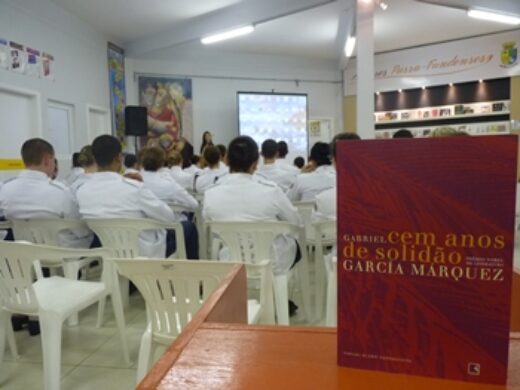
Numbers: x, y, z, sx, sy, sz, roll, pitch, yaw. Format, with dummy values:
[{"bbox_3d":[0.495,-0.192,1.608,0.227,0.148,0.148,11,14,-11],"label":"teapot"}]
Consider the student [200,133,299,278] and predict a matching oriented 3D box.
[{"bbox_3d":[0.000,0.275,2.550,0.560,1.280,0.760,0,5,9],"label":"student"}]

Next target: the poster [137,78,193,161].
[{"bbox_3d":[-2.020,-1.597,8.900,1.140,1.860,0.030,-3,5,-19],"label":"poster"}]

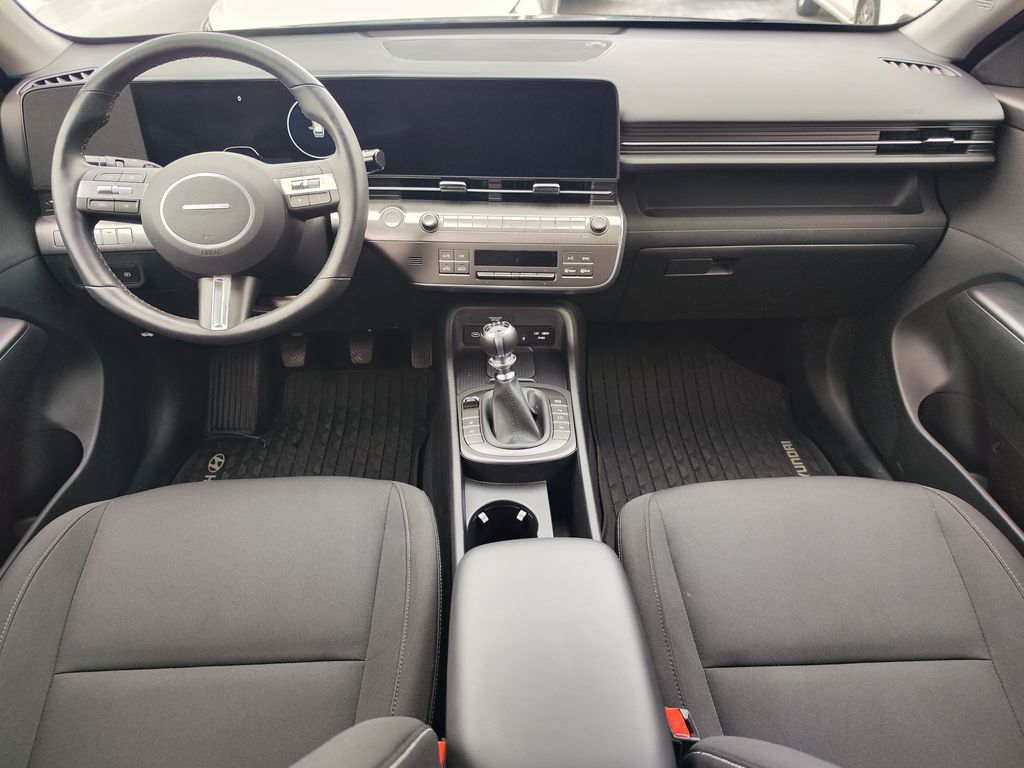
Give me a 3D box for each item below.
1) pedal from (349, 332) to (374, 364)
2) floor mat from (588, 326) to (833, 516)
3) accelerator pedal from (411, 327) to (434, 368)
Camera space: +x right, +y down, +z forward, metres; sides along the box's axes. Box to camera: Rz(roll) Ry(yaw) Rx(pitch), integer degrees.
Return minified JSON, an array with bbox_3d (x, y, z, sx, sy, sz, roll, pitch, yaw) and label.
[{"bbox_3d":[-0.322,-0.077,1.460,0.056,0.068,0.030,-1,8,-2],"label":"pedal"},{"bbox_3d":[0.412,0.083,1.388,0.480,0.125,0.630,-1,38,-2],"label":"floor mat"},{"bbox_3d":[-0.200,-0.083,1.510,0.047,0.100,0.028,-1,8,-2],"label":"accelerator pedal"}]

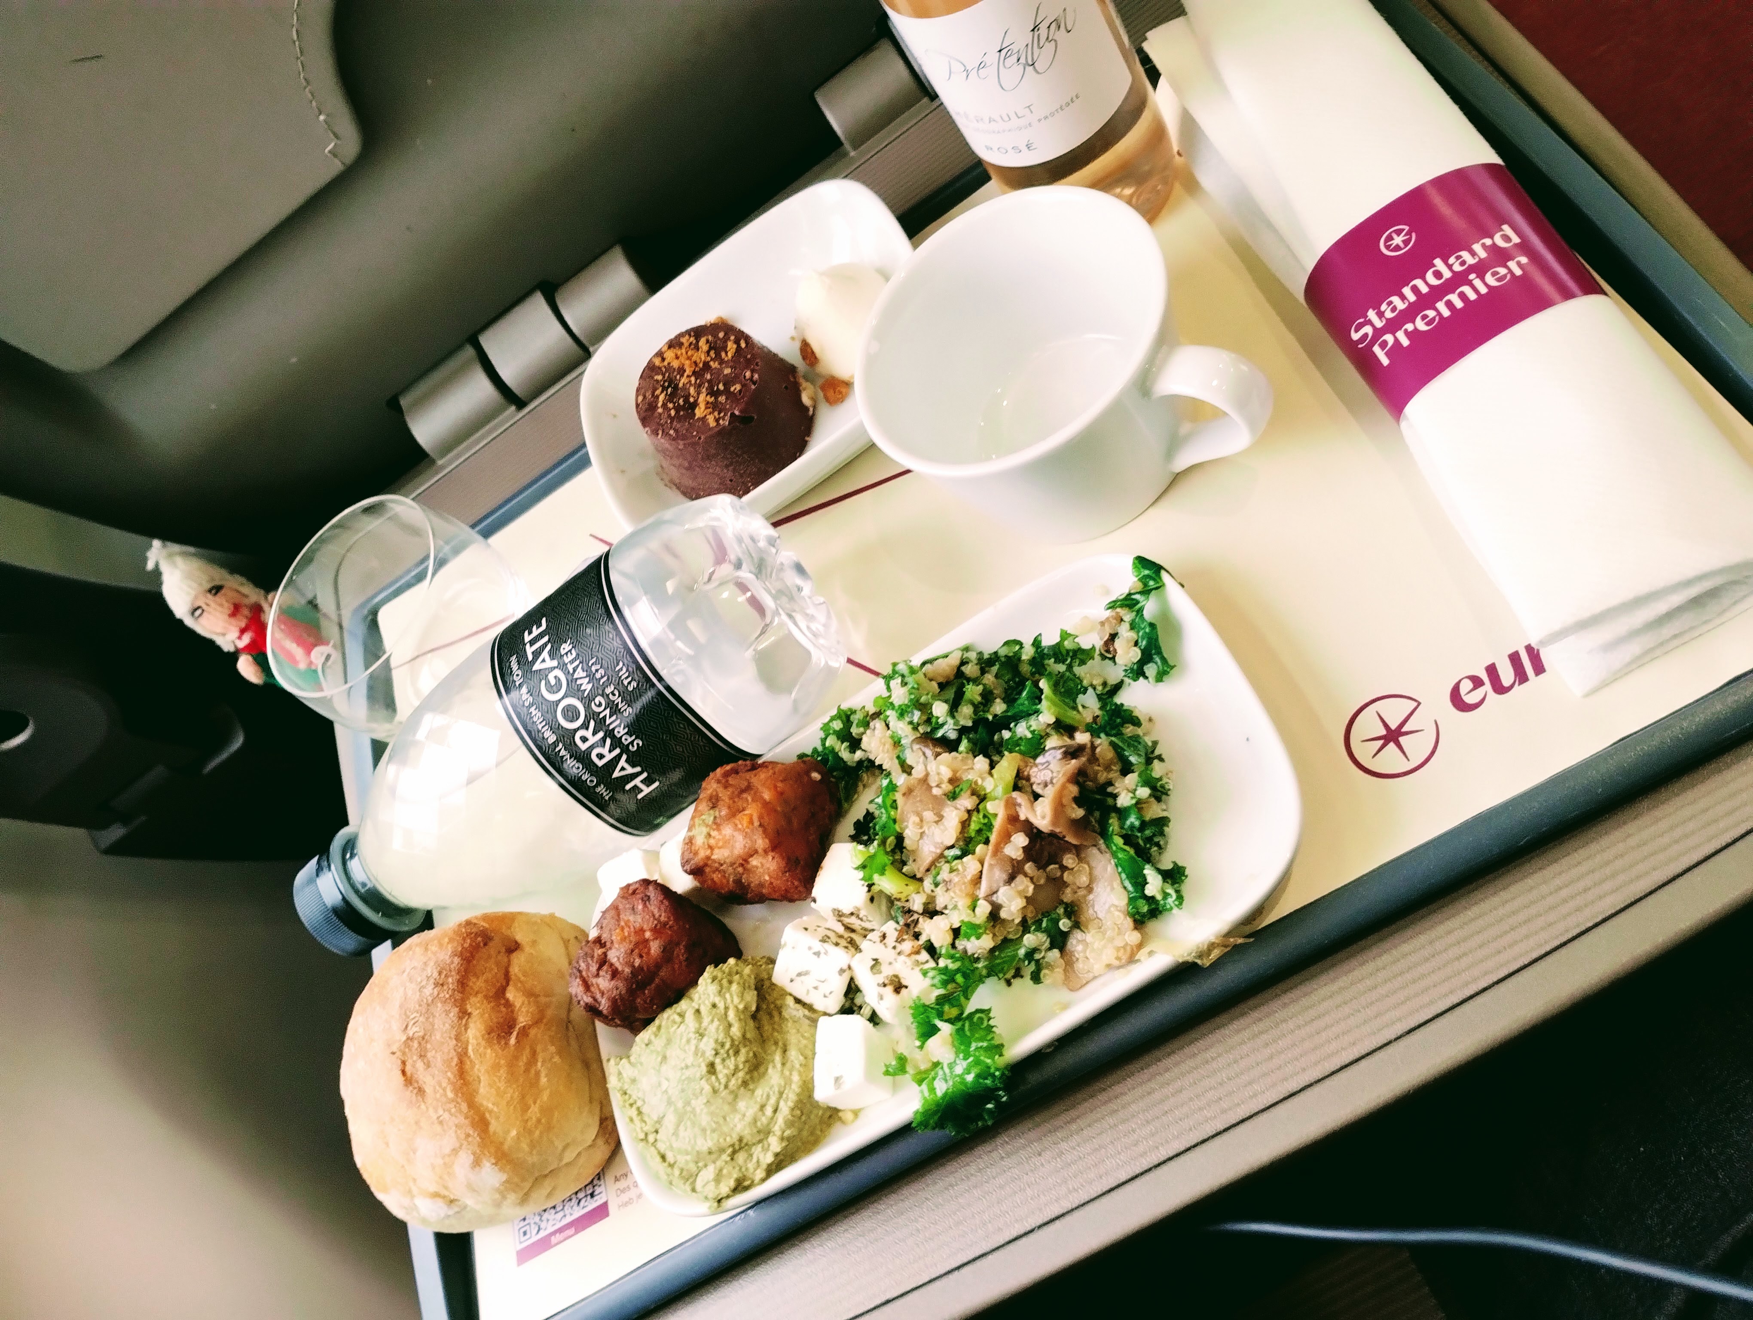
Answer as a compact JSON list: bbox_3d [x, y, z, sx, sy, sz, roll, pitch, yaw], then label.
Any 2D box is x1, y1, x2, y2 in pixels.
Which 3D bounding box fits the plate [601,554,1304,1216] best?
[{"bbox_3d":[0.010,0.054,0.333,0.177,0.023,0.098,-34,55,13],"label":"plate"}]

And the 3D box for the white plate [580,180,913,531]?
[{"bbox_3d":[-0.033,-0.085,0.426,0.115,0.023,0.098,-31,55,14],"label":"white plate"}]

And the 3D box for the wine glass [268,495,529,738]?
[{"bbox_3d":[-0.133,-0.007,0.422,0.069,0.063,0.069,-32,55,14],"label":"wine glass"}]

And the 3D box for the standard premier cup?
[{"bbox_3d":[0.052,-0.063,0.343,0.102,0.057,0.078,18,77,35],"label":"standard premier cup"}]

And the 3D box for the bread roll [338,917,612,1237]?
[{"bbox_3d":[-0.101,0.103,0.361,0.085,0.047,0.078,-13,62,25],"label":"bread roll"}]

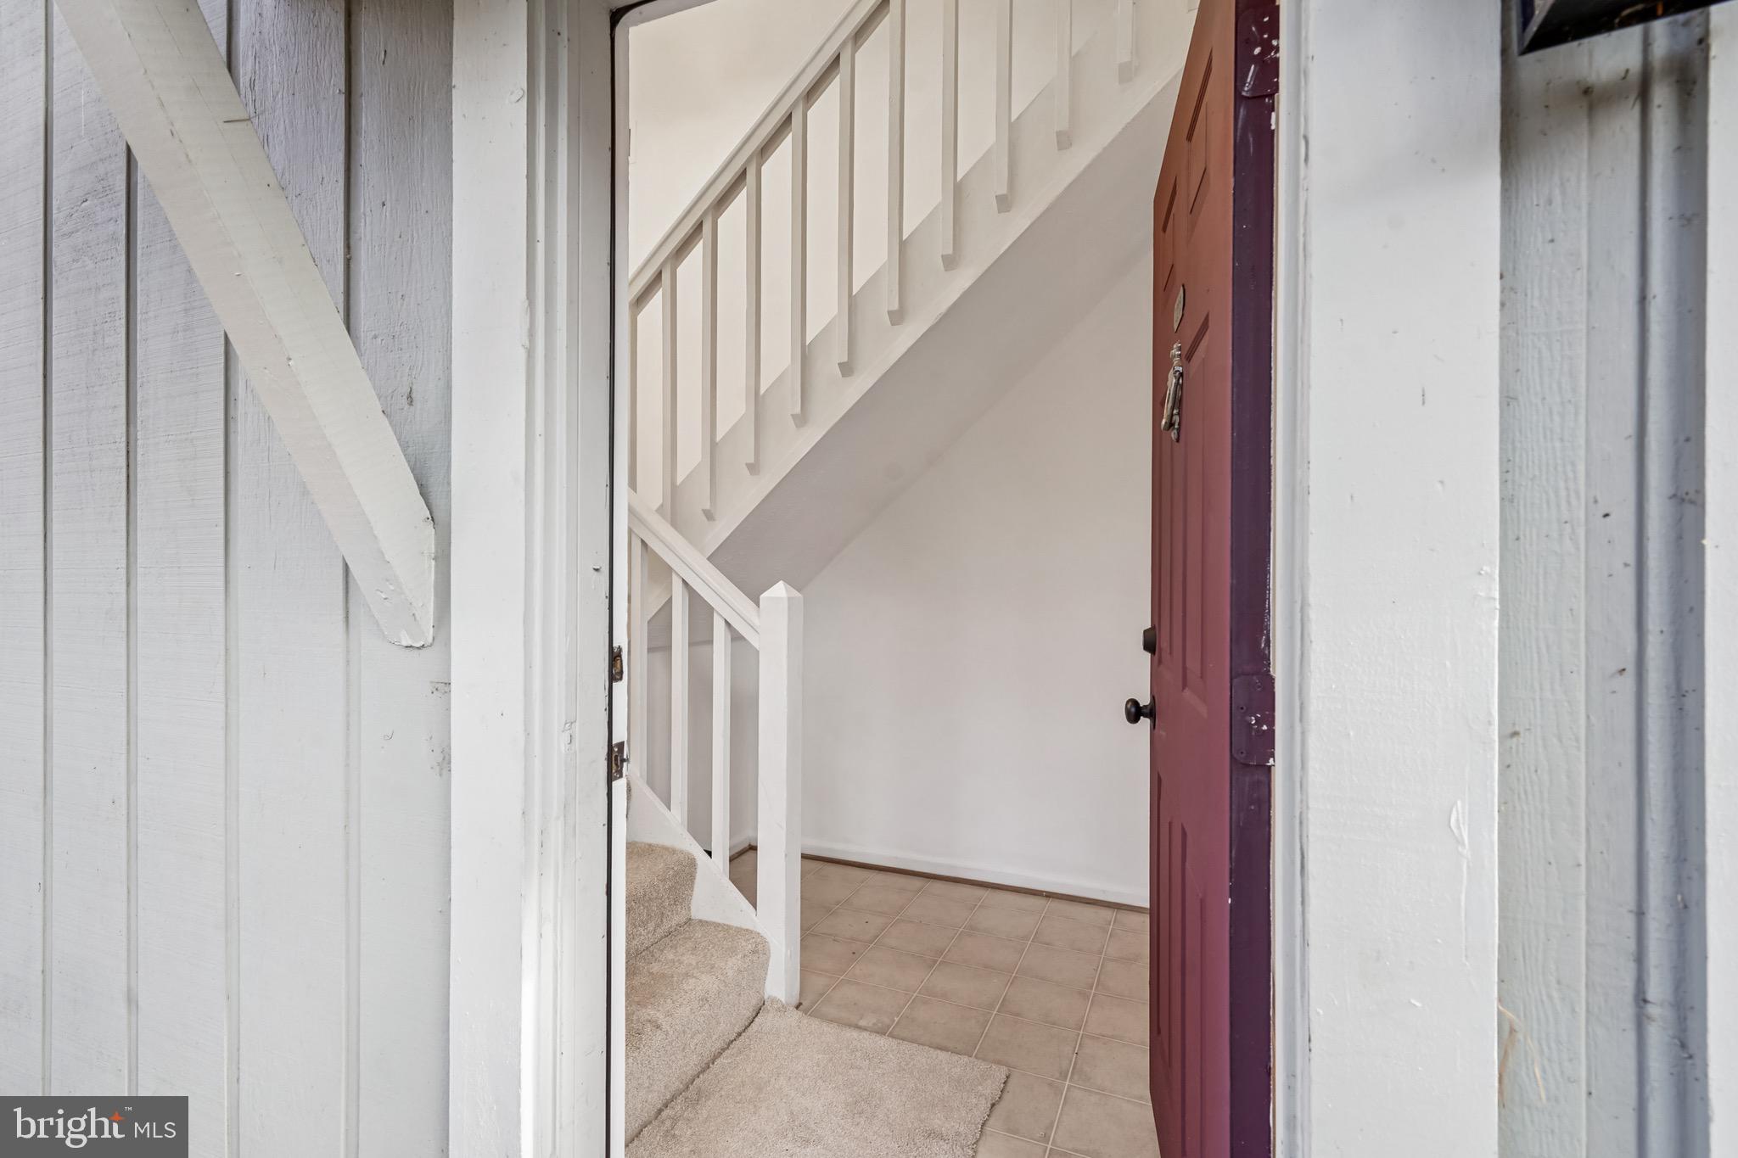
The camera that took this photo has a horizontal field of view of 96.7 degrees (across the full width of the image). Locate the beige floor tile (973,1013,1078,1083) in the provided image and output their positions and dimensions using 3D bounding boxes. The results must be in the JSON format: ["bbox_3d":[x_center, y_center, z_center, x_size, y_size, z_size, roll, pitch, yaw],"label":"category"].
[{"bbox_3d":[0.411,1.206,1.985,0.227,0.010,0.221,0,0,24],"label":"beige floor tile"}]

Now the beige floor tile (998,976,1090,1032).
[{"bbox_3d":[0.502,1.207,2.192,0.227,0.010,0.221,0,0,24],"label":"beige floor tile"}]

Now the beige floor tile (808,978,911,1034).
[{"bbox_3d":[-0.018,1.206,2.173,0.227,0.010,0.221,0,0,24],"label":"beige floor tile"}]

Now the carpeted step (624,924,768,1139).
[{"bbox_3d":[-0.581,1.101,1.840,0.270,0.195,0.870,0,0,24],"label":"carpeted step"}]

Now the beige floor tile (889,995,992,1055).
[{"bbox_3d":[0.197,1.206,2.079,0.227,0.010,0.221,0,0,24],"label":"beige floor tile"}]

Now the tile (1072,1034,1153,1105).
[{"bbox_3d":[0.626,1.206,1.891,0.227,0.010,0.221,0,0,24],"label":"tile"}]

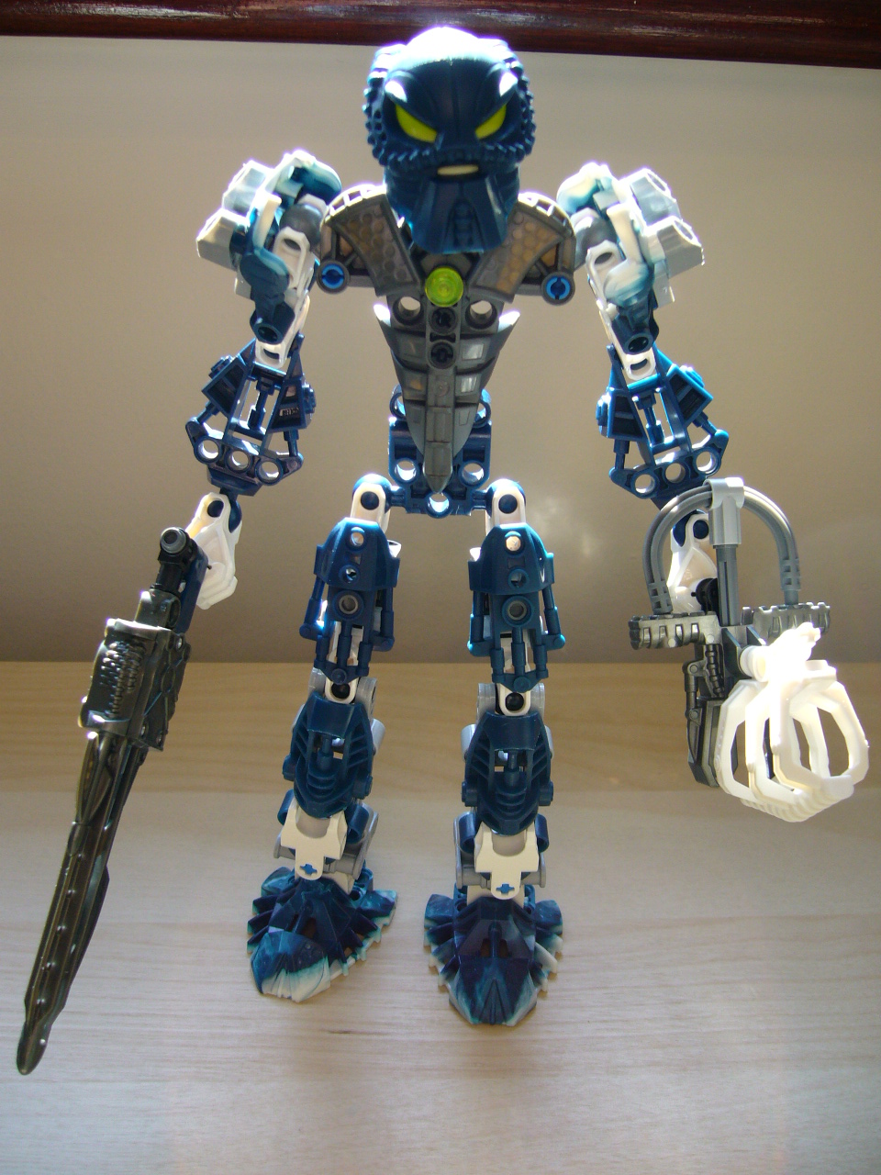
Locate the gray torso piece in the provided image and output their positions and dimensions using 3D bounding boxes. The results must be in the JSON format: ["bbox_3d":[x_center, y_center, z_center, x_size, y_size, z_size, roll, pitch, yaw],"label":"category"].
[{"bbox_3d":[0.001,-0.058,0.268,0.054,0.064,0.029,2,22,0],"label":"gray torso piece"}]

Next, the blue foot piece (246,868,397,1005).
[{"bbox_3d":[-0.035,0.089,0.320,0.038,0.019,0.046,10,23,18],"label":"blue foot piece"}]

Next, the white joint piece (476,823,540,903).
[{"bbox_3d":[0.018,0.069,0.315,0.017,0.026,0.012,2,37,0],"label":"white joint piece"}]

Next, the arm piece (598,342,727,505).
[{"bbox_3d":[0.054,-0.038,0.287,0.030,0.043,0.015,-20,20,9],"label":"arm piece"}]

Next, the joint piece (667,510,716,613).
[{"bbox_3d":[0.064,-0.006,0.300,0.014,0.029,0.013,11,22,2],"label":"joint piece"}]

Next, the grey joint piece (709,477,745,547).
[{"bbox_3d":[0.067,-0.017,0.280,0.008,0.016,0.008,11,23,7],"label":"grey joint piece"}]

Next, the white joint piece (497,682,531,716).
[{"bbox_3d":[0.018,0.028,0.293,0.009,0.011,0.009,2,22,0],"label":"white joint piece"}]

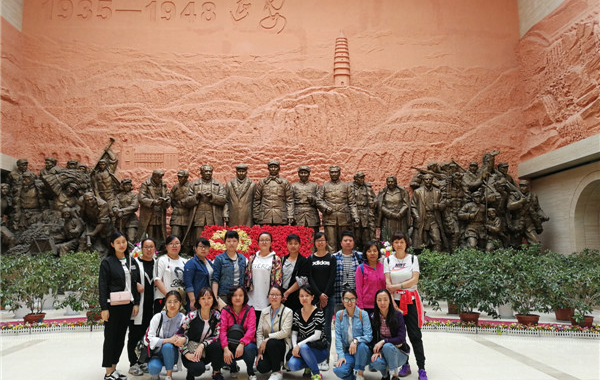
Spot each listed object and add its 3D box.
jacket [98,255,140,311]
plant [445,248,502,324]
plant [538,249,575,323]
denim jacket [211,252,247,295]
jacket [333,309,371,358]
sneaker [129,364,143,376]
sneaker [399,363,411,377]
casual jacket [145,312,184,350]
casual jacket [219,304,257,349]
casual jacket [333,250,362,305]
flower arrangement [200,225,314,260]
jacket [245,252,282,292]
[{"bbox_3d":[-2.067,1.071,5.359,0.460,0.640,0.320,5,-8,-33],"label":"jacket"},{"bbox_3d":[3.255,1.815,8.804,1.050,1.380,1.000,0,-6,0],"label":"plant"},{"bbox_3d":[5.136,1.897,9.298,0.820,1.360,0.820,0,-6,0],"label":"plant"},{"bbox_3d":[-0.900,1.051,5.890,0.440,0.520,0.270,1,-6,-5],"label":"denim jacket"},{"bbox_3d":[0.596,1.593,5.214,0.420,0.540,0.380,-1,-7,8],"label":"jacket"},{"bbox_3d":[-1.929,2.101,5.517,0.100,0.110,0.260,5,-8,-38],"label":"sneaker"},{"bbox_3d":[1.225,2.083,5.442,0.095,0.125,0.250,-4,-8,28],"label":"sneaker"},{"bbox_3d":[-1.499,1.555,5.178,0.450,0.430,0.400,3,-8,-20],"label":"casual jacket"},{"bbox_3d":[-0.722,1.577,5.407,0.450,0.520,0.400,0,-7,-4],"label":"casual jacket"},{"bbox_3d":[0.612,1.115,5.964,0.450,0.680,0.280,-1,-6,5],"label":"casual jacket"},{"bbox_3d":[-1.029,1.283,11.328,2.720,0.840,0.450,0,-6,0],"label":"flower arrangement"},{"bbox_3d":[-0.448,1.006,5.740,0.460,0.520,0.270,0,-7,-4],"label":"jacket"}]

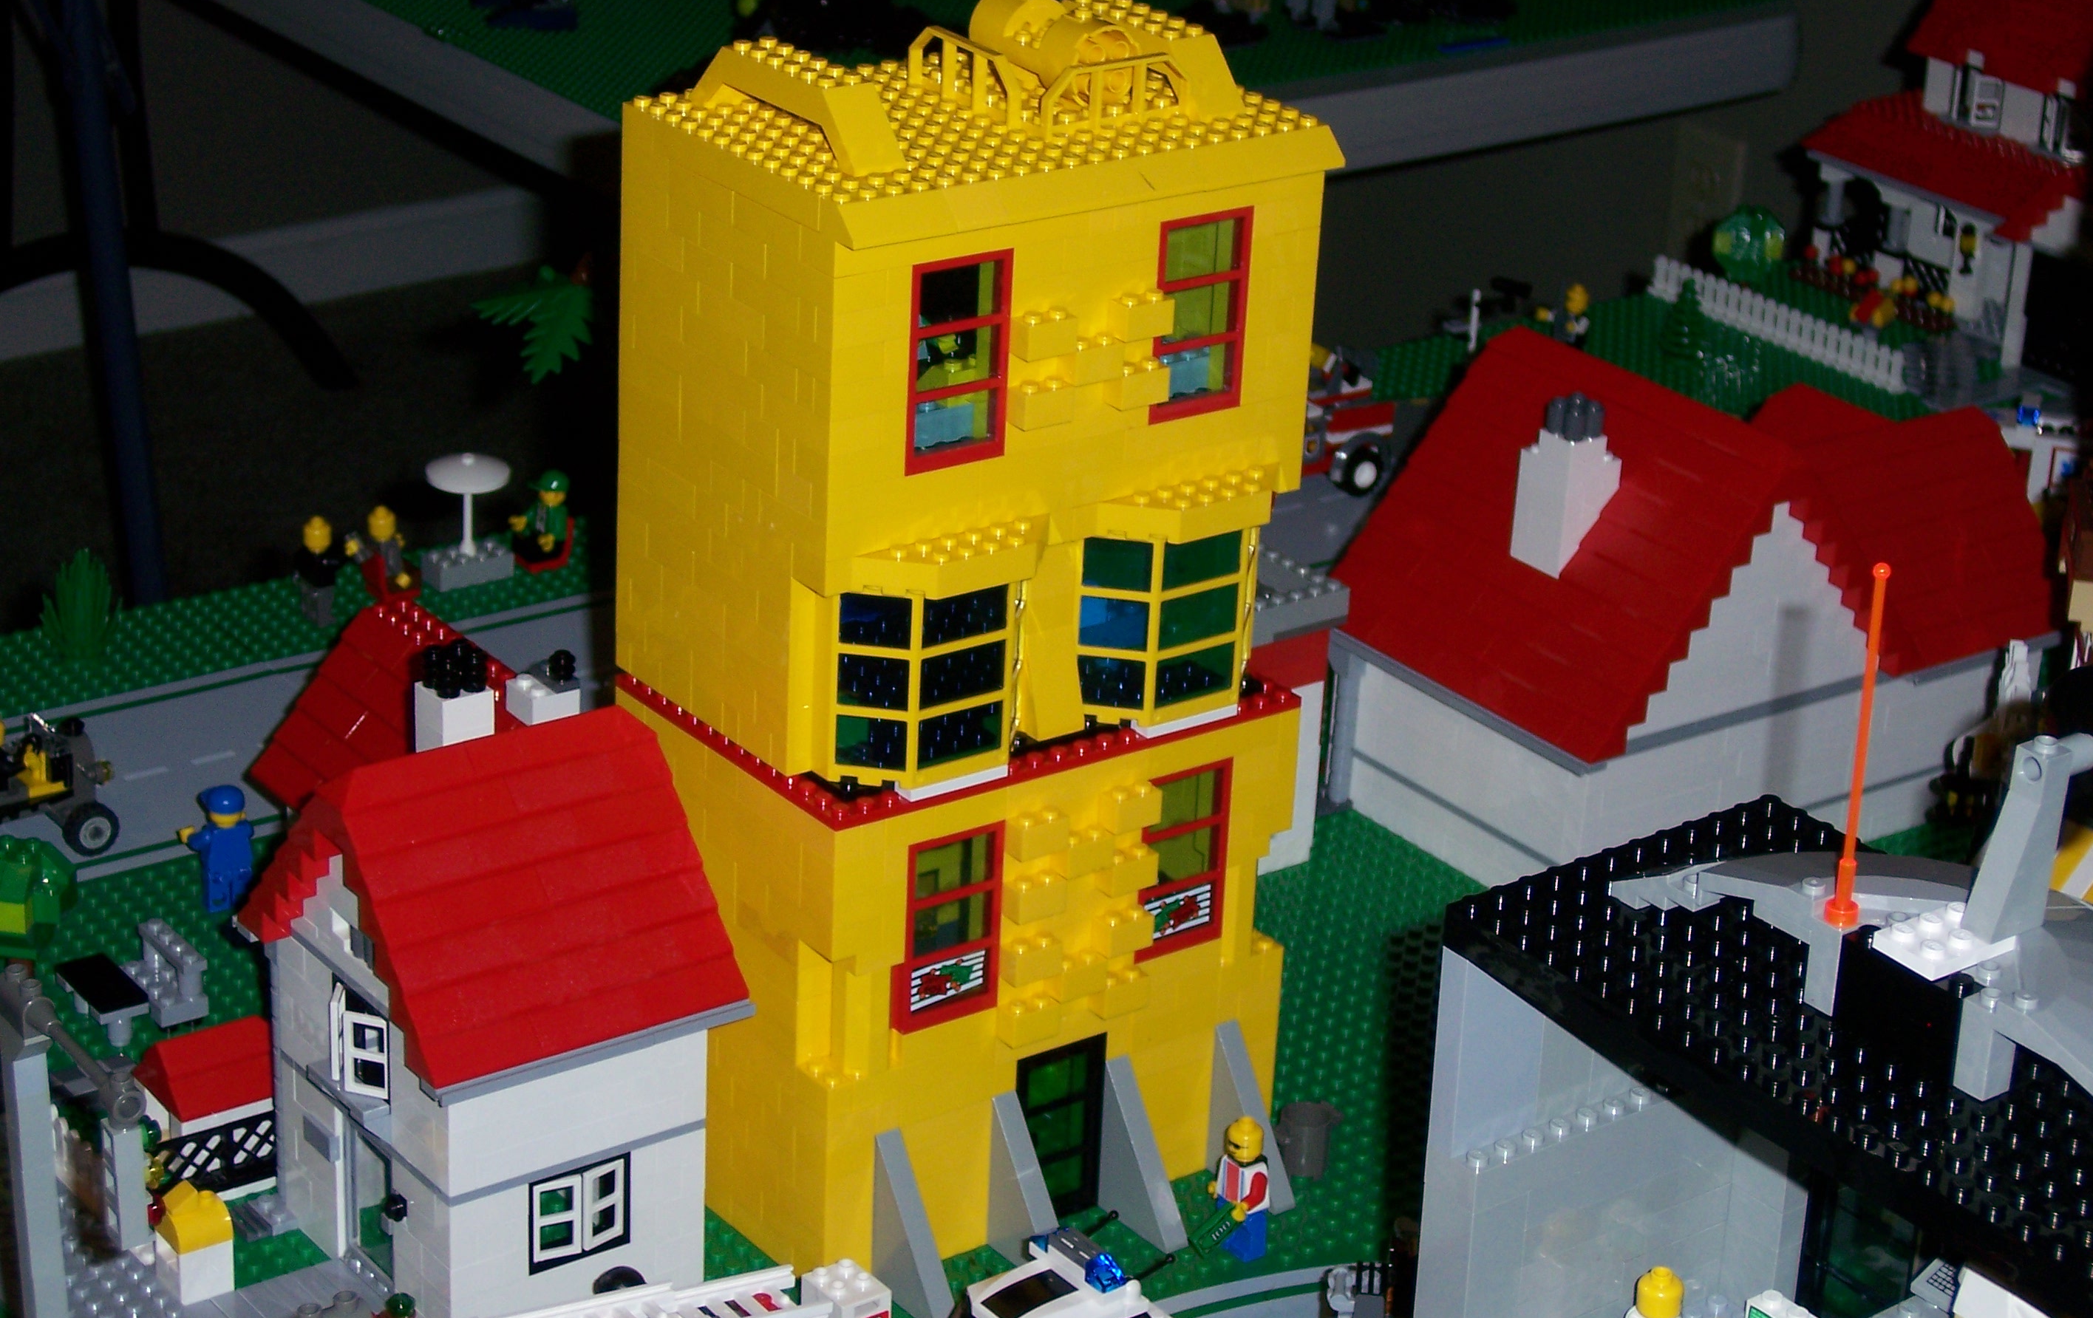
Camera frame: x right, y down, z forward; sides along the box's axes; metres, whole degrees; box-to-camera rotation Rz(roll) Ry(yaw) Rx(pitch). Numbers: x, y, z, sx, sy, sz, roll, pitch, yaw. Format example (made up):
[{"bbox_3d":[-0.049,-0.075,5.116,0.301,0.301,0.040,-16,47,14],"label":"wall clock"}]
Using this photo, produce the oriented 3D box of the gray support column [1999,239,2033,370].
[{"bbox_3d":[0.448,-0.163,1.952,0.008,0.059,0.008,-14,29,-34],"label":"gray support column"}]

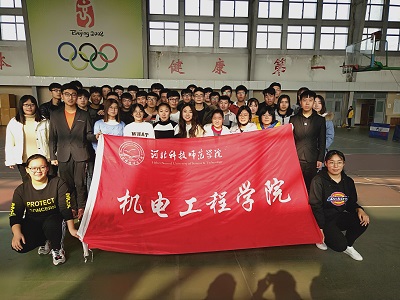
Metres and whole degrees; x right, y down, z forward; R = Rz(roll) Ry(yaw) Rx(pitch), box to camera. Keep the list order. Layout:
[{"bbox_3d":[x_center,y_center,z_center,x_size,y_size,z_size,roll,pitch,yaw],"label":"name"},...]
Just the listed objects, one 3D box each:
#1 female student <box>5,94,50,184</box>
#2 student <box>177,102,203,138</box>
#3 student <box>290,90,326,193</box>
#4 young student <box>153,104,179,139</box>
[{"bbox_3d":[-2.285,0.093,3.924,0.500,1.638,0.300,-4,10,-27],"label":"female student"},{"bbox_3d":[-0.141,0.127,4.147,0.430,1.553,0.300,0,9,-2],"label":"student"},{"bbox_3d":[1.449,0.073,3.982,0.470,1.745,0.300,4,9,20],"label":"student"},{"bbox_3d":[-0.506,0.108,4.218,0.430,1.560,0.300,0,9,-6],"label":"young student"}]

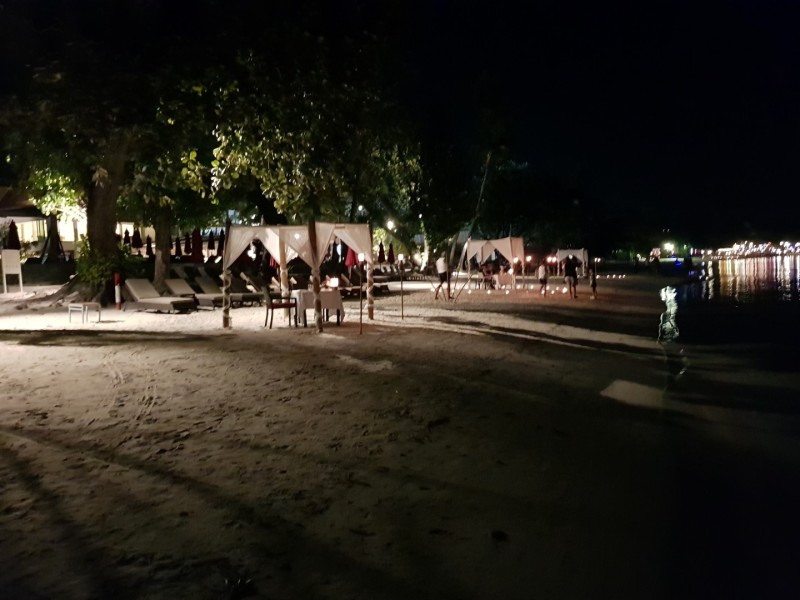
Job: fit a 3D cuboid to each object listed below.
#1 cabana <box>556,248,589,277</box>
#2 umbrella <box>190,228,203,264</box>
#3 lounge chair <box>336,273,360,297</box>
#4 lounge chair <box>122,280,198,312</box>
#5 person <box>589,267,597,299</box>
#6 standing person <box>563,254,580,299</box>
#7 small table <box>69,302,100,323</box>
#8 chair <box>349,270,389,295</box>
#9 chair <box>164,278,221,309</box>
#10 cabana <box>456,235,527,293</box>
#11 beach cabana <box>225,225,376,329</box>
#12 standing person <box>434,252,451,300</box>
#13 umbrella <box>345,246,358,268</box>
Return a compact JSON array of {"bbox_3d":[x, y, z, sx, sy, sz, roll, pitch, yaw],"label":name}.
[{"bbox_3d":[14.784,-3.214,51.500,2.400,2.400,2.400,2,5,23],"label":"cabana"},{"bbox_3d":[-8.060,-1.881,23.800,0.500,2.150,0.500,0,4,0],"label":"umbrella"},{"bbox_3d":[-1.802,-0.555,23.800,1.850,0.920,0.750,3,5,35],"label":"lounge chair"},{"bbox_3d":[-6.847,-0.119,17.006,1.930,0.870,0.730,2,5,26],"label":"lounge chair"},{"bbox_3d":[7.304,-0.632,22.755,0.280,1.200,0.320,-1,5,-17],"label":"person"},{"bbox_3d":[6.736,-0.911,23.600,0.600,1.720,0.450,0,4,-6],"label":"standing person"},{"bbox_3d":[-7.515,0.313,14.340,0.480,0.450,0.480,2,5,25],"label":"small table"},{"bbox_3d":[-1.400,-0.685,24.740,1.930,0.870,0.730,3,5,32],"label":"chair"},{"bbox_3d":[-6.162,-0.195,18.269,1.930,0.870,0.730,2,5,24],"label":"chair"},{"bbox_3d":[4.609,-1.747,29.000,2.400,2.500,2.400,2,5,23],"label":"cabana"},{"bbox_3d":[-2.334,-0.596,14.094,2.500,2.300,2.500,2,5,25],"label":"beach cabana"},{"bbox_3d":[1.570,-0.861,22.136,0.520,1.690,0.500,-2,5,-22],"label":"standing person"},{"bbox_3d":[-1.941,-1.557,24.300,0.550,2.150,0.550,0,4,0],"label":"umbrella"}]

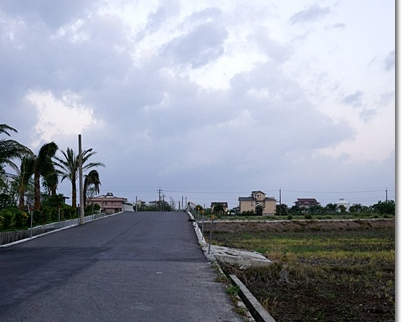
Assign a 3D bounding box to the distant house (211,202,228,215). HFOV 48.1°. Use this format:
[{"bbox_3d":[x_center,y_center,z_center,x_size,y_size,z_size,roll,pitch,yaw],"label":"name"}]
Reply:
[{"bbox_3d":[8.530,21.980,207.840,7.730,5.750,8.000,0,-6,0],"label":"distant house"}]

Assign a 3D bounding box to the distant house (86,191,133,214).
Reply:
[{"bbox_3d":[-34.240,16.070,168.740,16.260,7.880,13.000,0,-6,0],"label":"distant house"}]

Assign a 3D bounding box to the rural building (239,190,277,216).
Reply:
[{"bbox_3d":[22.120,16.790,177.220,14.490,9.380,12.000,0,-6,0],"label":"rural building"}]

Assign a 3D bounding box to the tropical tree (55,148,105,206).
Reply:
[{"bbox_3d":[-8.930,1.590,33.020,3.800,5.200,3.800,0,-6,0],"label":"tropical tree"}]

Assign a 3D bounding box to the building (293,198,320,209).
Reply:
[{"bbox_3d":[55.270,23.660,236.820,14.150,7.950,12.000,0,-6,0],"label":"building"}]

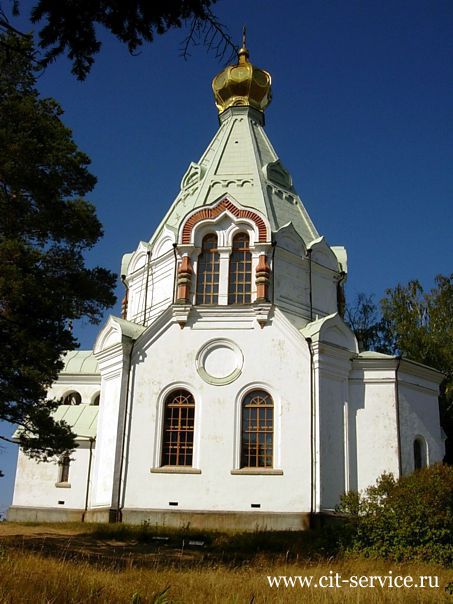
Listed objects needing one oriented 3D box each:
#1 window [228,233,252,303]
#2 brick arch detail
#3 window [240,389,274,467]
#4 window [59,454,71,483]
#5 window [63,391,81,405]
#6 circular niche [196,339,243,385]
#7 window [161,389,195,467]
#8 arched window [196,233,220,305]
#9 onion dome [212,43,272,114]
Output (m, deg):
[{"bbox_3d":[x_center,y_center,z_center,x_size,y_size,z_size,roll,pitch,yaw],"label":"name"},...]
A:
[{"bbox_3d":[0.593,-1.414,27.627,0.942,3.205,0.300,-1,-19,7],"label":"window"},{"bbox_3d":[-0.089,-3.420,27.979,3.682,2.165,0.400,-1,-19,7],"label":"brick arch detail"},{"bbox_3d":[1.168,4.791,25.206,1.237,2.923,0.300,-1,-19,7],"label":"window"},{"bbox_3d":[-6.577,6.746,26.960,0.485,1.146,0.300,-1,-19,7],"label":"window"},{"bbox_3d":[-6.888,4.242,29.459,0.829,0.626,0.300,-1,-19,7],"label":"window"},{"bbox_3d":[-0.250,2.353,26.119,1.888,1.898,0.250,-1,-19,7],"label":"circular niche"},{"bbox_3d":[-1.852,4.823,25.580,1.293,2.967,0.300,-1,-19,7],"label":"window"},{"bbox_3d":[-0.744,-1.389,27.790,0.954,3.156,0.300,-1,-19,7],"label":"arched window"},{"bbox_3d":[0.874,-12.390,36.642,3.235,4.619,3.235,-1,-19,7],"label":"onion dome"}]

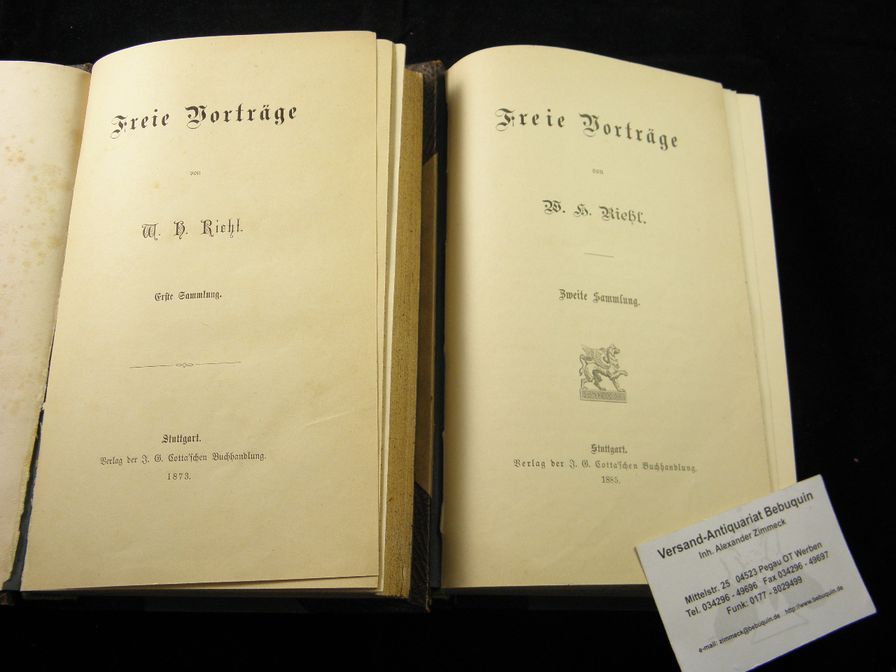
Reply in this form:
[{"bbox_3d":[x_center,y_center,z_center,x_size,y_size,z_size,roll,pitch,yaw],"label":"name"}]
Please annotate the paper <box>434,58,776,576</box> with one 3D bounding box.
[{"bbox_3d":[0.063,-0.015,0.375,0.128,0.020,0.224,1,70,-4],"label":"paper"}]

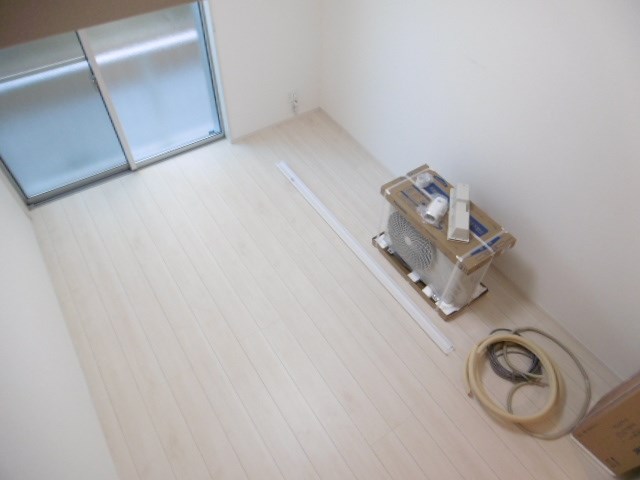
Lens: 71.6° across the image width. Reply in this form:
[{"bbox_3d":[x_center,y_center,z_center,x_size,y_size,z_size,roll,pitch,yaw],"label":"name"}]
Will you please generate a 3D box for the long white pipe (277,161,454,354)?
[{"bbox_3d":[0.220,0.013,3.124,0.070,0.045,1.983,-26,56,-21],"label":"long white pipe"}]

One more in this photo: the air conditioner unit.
[{"bbox_3d":[0.736,0.011,2.811,0.382,0.540,0.741,-27,56,-21],"label":"air conditioner unit"}]

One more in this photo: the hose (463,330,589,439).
[{"bbox_3d":[1.177,0.762,2.479,0.700,0.110,0.630,-27,56,-21],"label":"hose"}]

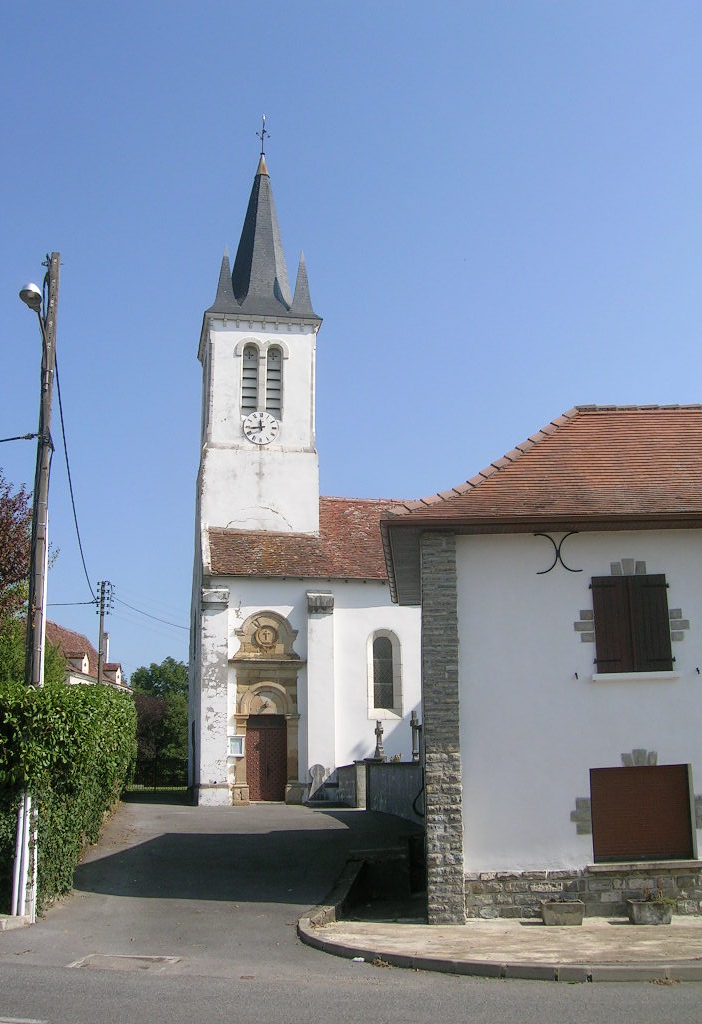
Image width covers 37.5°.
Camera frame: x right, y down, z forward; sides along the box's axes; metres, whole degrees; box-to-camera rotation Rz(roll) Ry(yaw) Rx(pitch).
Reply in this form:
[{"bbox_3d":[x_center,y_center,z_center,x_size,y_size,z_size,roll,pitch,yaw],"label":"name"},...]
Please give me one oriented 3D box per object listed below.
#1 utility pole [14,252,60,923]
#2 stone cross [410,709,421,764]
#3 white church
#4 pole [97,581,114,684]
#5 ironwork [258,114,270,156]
[{"bbox_3d":[-4.205,0.561,13.312,0.420,8.865,1.050,-5,-14,17],"label":"utility pole"},{"bbox_3d":[1.689,5.985,27.352,0.220,1.430,0.480,2,-14,-12],"label":"stone cross"},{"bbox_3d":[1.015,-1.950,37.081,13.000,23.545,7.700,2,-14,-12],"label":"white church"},{"bbox_3d":[-8.837,6.148,36.600,0.600,7.545,0.400,-1,-13,0],"label":"pole"},{"bbox_3d":[-3.321,-14.291,39.302,0.500,1.795,0.400,2,-14,-12],"label":"ironwork"}]

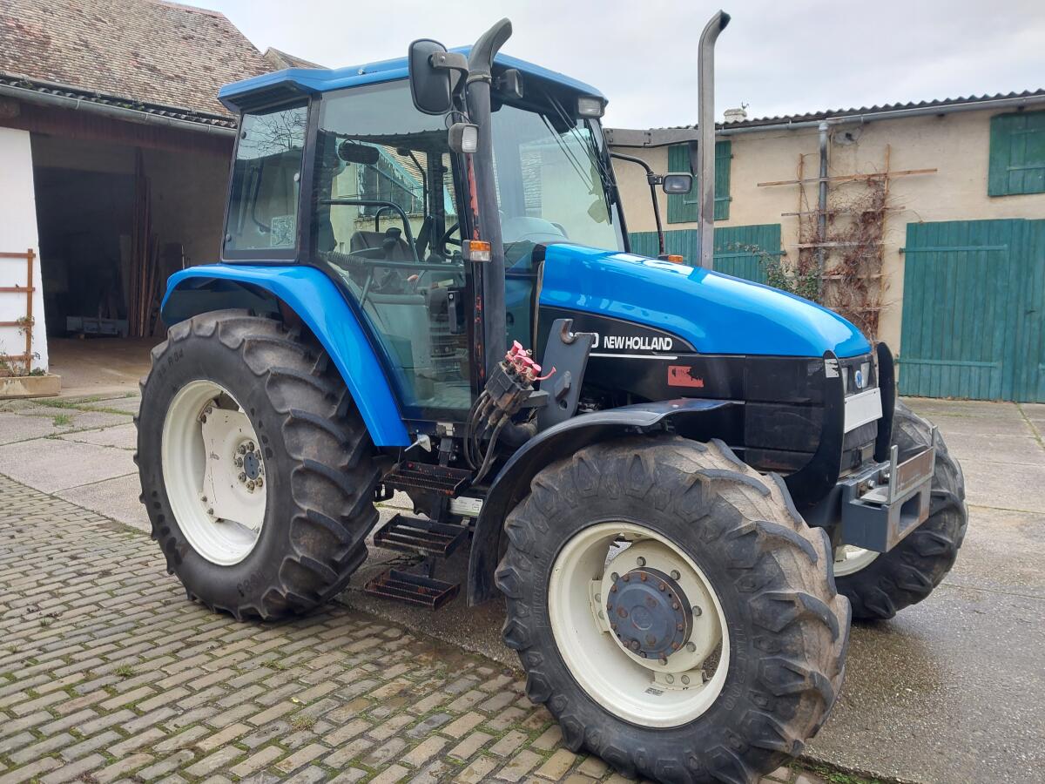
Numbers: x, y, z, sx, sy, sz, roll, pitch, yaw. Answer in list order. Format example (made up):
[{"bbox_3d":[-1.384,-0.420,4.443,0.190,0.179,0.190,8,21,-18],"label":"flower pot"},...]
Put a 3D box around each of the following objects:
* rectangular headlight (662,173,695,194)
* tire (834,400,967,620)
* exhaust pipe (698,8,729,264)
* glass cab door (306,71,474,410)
[{"bbox_3d":[0.841,-1.129,4.412,0.163,0.113,0.080,-1,6,1],"label":"rectangular headlight"},{"bbox_3d":[1.574,0.504,4.101,1.160,1.140,0.410,5,8,43],"label":"tire"},{"bbox_3d":[0.859,-1.095,3.686,0.140,1.180,0.076,4,8,38],"label":"exhaust pipe"},{"bbox_3d":[-0.614,-0.646,3.750,0.910,1.530,0.070,2,4,28],"label":"glass cab door"}]

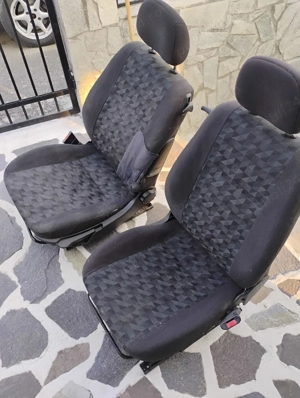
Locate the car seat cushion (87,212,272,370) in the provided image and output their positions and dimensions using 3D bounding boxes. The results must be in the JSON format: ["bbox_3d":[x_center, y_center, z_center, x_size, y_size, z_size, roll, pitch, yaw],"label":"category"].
[{"bbox_3d":[0.073,0.392,1.414,0.596,0.291,0.502,-28,53,-20],"label":"car seat cushion"}]

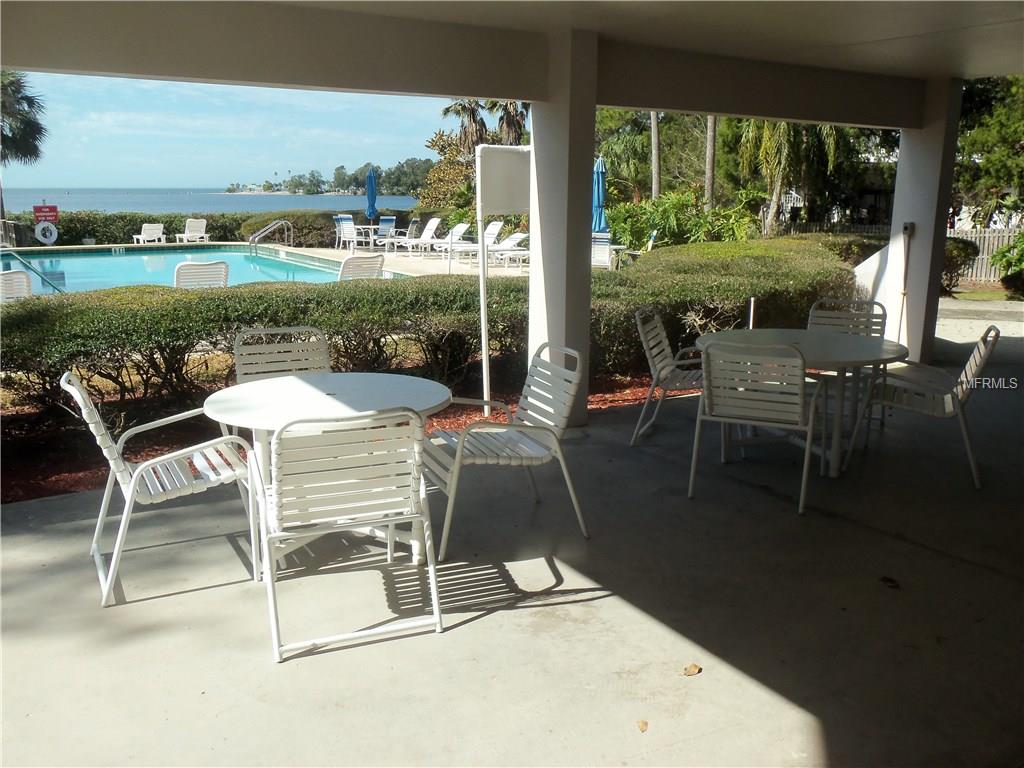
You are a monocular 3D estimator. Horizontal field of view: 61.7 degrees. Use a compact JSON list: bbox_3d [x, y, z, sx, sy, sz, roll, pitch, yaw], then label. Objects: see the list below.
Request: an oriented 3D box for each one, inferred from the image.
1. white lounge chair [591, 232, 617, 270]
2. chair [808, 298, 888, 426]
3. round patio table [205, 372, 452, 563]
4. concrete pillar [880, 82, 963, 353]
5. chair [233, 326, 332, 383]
[{"bbox_3d":[1.689,-2.423,16.459,0.600,0.930,0.680,3,13,14],"label":"white lounge chair"},{"bbox_3d":[2.180,-0.087,5.693,0.590,0.860,0.700,6,14,24],"label":"chair"},{"bbox_3d":[-0.810,0.403,3.856,1.030,0.700,1.030,0,13,0],"label":"round patio table"},{"bbox_3d":[3.830,-1.486,8.051,0.250,2.520,0.436,-9,15,-33],"label":"concrete pillar"},{"bbox_3d":[-1.136,0.174,4.481,0.580,0.870,0.680,-5,14,-19],"label":"chair"}]

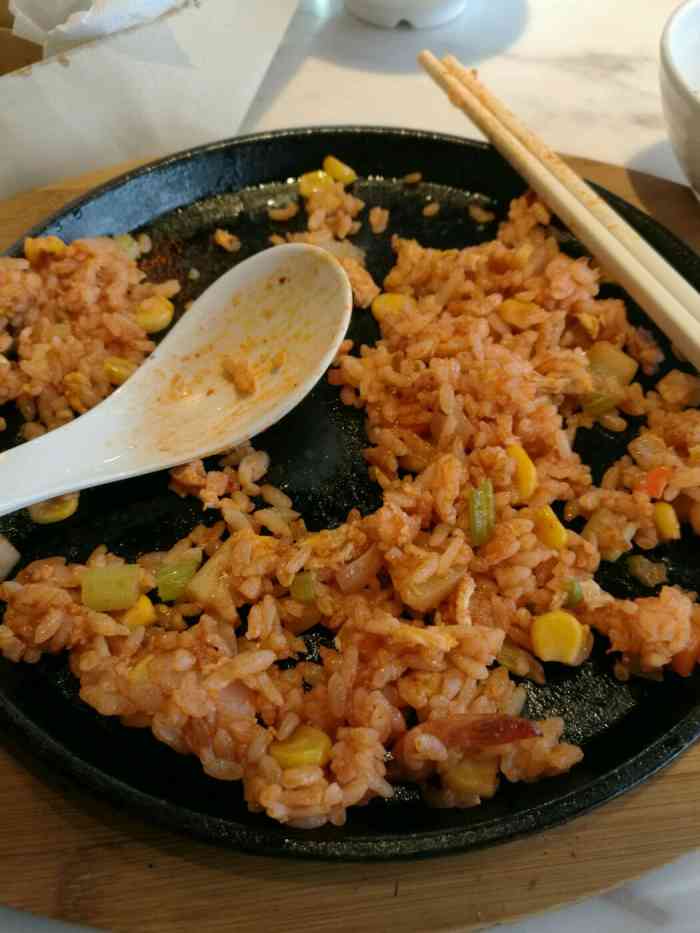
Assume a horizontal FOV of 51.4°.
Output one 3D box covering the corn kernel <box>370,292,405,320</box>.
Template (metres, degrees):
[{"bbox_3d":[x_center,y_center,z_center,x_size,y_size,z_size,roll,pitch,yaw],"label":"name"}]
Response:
[{"bbox_3d":[0.011,-0.043,0.196,0.011,0.006,0.008,6,74,3],"label":"corn kernel"}]

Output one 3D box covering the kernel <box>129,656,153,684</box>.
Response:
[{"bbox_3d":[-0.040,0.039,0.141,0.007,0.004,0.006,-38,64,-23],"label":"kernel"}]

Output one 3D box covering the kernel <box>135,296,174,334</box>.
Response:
[{"bbox_3d":[-0.052,-0.040,0.194,0.010,0.006,0.009,-18,86,-11],"label":"kernel"}]

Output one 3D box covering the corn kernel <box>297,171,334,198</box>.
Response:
[{"bbox_3d":[-0.010,-0.090,0.232,0.011,0.005,0.008,-15,57,-10],"label":"corn kernel"}]

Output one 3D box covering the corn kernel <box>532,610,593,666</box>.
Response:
[{"bbox_3d":[0.043,0.035,0.147,0.010,0.006,0.011,-16,58,26],"label":"corn kernel"}]

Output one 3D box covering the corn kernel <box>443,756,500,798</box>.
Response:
[{"bbox_3d":[0.022,0.056,0.130,0.010,0.006,0.008,-7,59,0],"label":"corn kernel"}]

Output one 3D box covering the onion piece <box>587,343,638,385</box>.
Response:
[{"bbox_3d":[0.069,-0.027,0.192,0.009,0.005,0.011,-28,60,-18],"label":"onion piece"}]

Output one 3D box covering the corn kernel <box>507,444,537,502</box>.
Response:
[{"bbox_3d":[0.038,0.002,0.164,0.005,0.006,0.012,-11,57,-7],"label":"corn kernel"}]

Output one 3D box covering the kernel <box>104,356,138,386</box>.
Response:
[{"bbox_3d":[-0.059,-0.024,0.185,0.009,0.005,0.007,20,58,13],"label":"kernel"}]

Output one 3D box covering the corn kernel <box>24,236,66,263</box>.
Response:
[{"bbox_3d":[-0.087,-0.062,0.207,0.011,0.005,0.006,7,56,4],"label":"corn kernel"}]

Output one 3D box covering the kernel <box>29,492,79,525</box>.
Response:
[{"bbox_3d":[-0.069,0.008,0.171,0.011,0.004,0.009,-15,57,-10],"label":"kernel"}]

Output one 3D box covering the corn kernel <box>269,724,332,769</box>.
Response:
[{"bbox_3d":[-0.009,0.050,0.130,0.011,0.006,0.008,-4,63,-4],"label":"corn kernel"}]

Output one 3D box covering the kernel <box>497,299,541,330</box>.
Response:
[{"bbox_3d":[0.044,-0.039,0.186,0.011,0.006,0.008,17,75,11],"label":"kernel"}]

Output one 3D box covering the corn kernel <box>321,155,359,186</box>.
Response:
[{"bbox_3d":[-0.003,-0.097,0.238,0.011,0.005,0.007,39,80,8],"label":"corn kernel"}]

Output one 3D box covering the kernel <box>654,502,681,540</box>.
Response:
[{"bbox_3d":[0.071,0.012,0.162,0.005,0.006,0.009,-9,63,4],"label":"kernel"}]

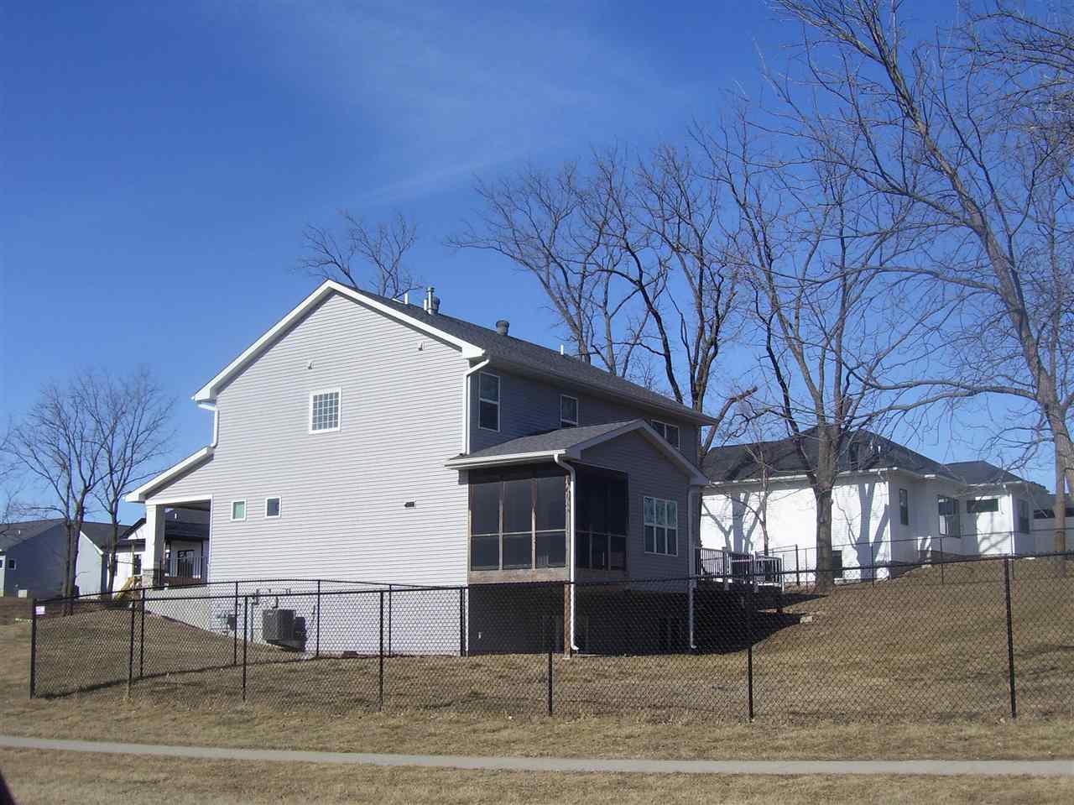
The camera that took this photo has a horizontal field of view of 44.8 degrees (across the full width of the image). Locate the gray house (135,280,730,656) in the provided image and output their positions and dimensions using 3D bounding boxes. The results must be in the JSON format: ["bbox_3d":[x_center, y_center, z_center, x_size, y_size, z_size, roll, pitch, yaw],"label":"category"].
[{"bbox_3d":[-1.983,2.645,40.953,16.000,10.200,13.750,-7,-13,33],"label":"gray house"}]

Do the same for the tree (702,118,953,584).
[{"bbox_3d":[11.715,-2.364,52.105,10.000,19.700,9.500,0,-11,0],"label":"tree"}]

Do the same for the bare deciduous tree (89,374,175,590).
[{"bbox_3d":[-20.296,3.889,65.050,4.270,11.460,4.600,0,-11,0],"label":"bare deciduous tree"}]

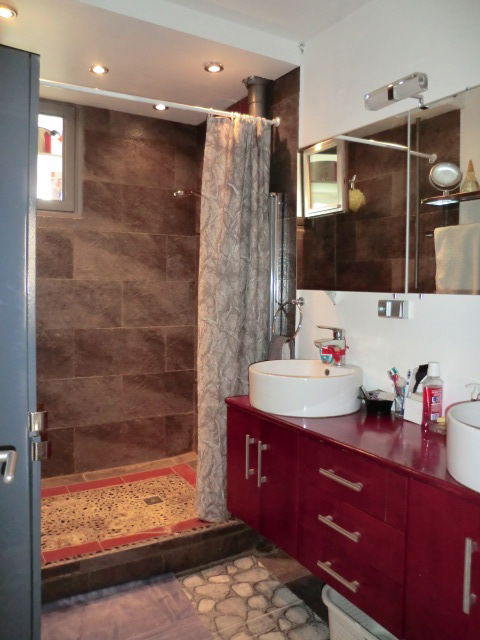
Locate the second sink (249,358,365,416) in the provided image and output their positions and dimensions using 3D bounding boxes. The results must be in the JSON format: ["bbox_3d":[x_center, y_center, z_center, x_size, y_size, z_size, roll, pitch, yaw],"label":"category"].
[{"bbox_3d":[0.257,0.262,1.976,0.444,0.142,0.444,0,4,0],"label":"second sink"}]

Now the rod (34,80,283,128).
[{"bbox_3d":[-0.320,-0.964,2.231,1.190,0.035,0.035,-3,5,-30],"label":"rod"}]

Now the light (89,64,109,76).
[{"bbox_3d":[-0.696,-1.234,2.465,0.090,0.020,0.090,0,4,0],"label":"light"}]

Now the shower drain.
[{"bbox_3d":[-0.467,0.977,2.697,0.088,0.010,0.088,-2,5,-30],"label":"shower drain"}]

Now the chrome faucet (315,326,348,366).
[{"bbox_3d":[0.366,0.108,2.021,0.147,0.160,0.048,-2,5,-30],"label":"chrome faucet"}]

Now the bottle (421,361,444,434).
[{"bbox_3d":[0.629,0.252,1.626,0.073,0.217,0.047,-1,4,-18],"label":"bottle"}]

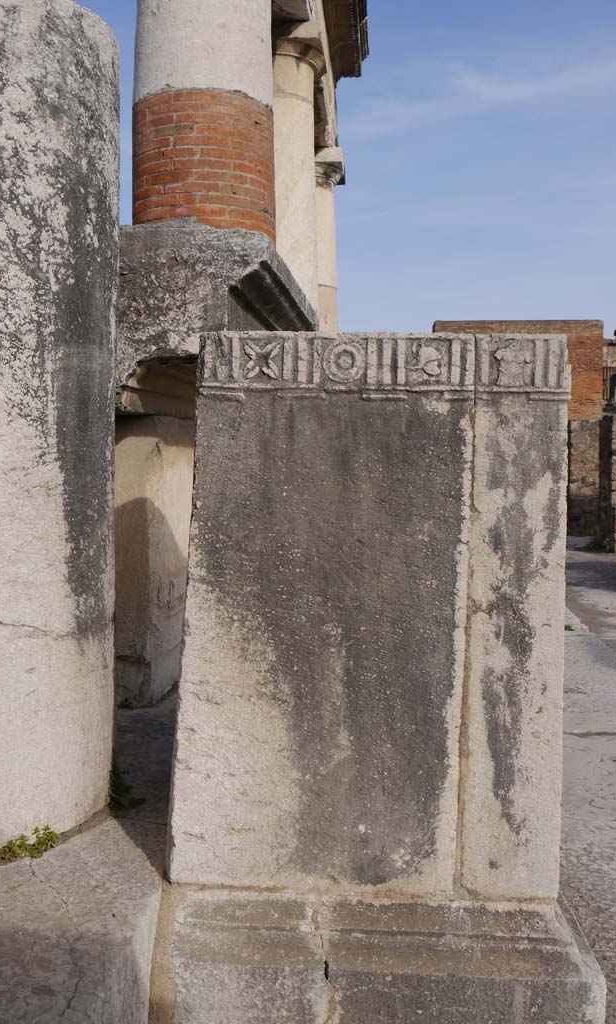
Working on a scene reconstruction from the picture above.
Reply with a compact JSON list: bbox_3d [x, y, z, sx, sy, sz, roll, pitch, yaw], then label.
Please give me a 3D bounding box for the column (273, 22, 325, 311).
[{"bbox_3d":[-0.297,-2.007,9.500,0.836,4.798,0.836,1,3,5],"label":"column"}]

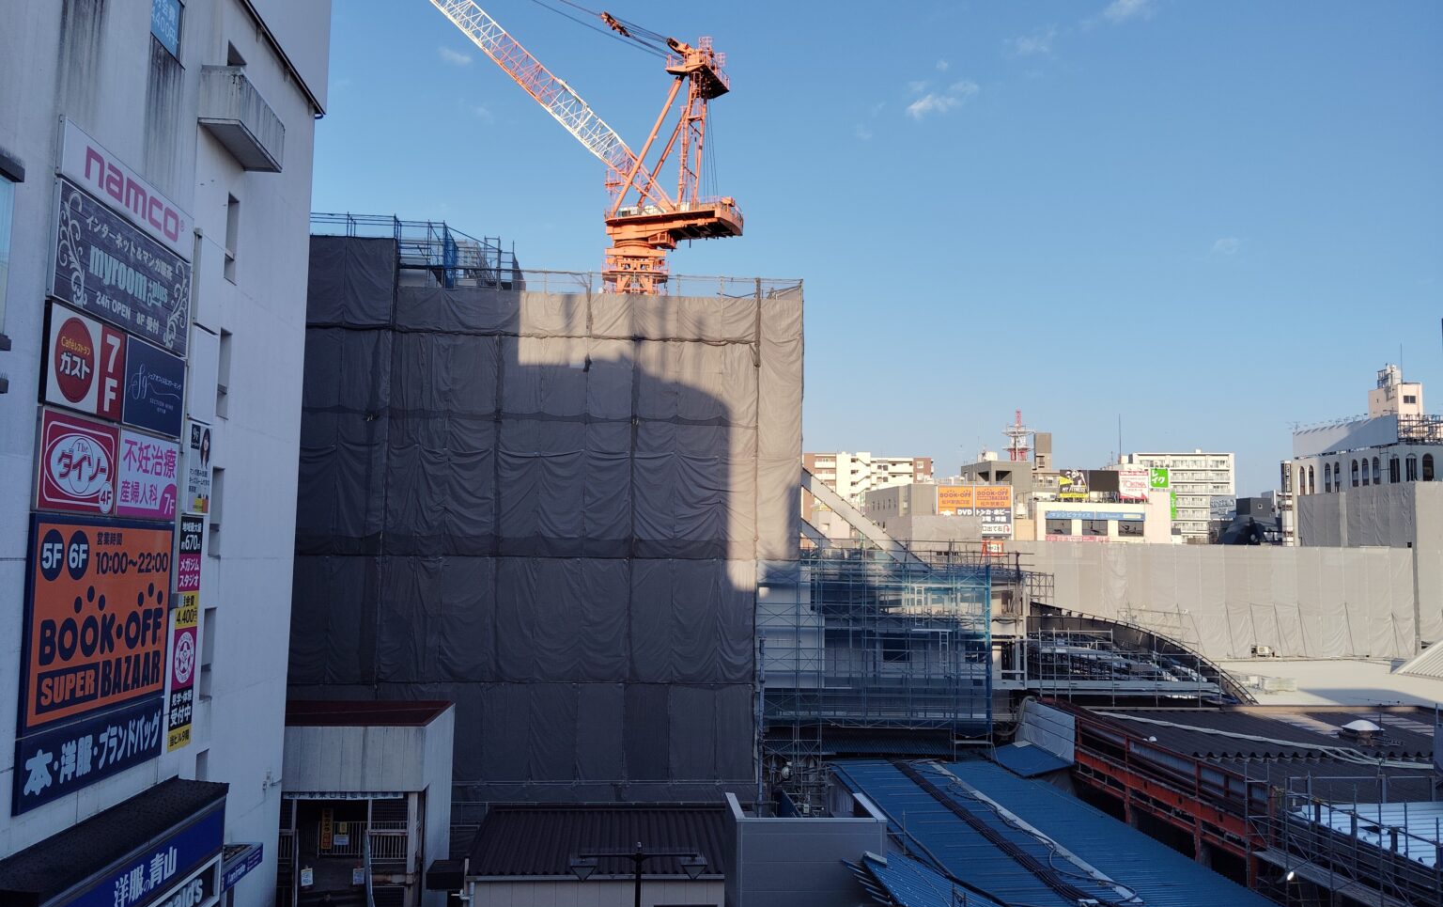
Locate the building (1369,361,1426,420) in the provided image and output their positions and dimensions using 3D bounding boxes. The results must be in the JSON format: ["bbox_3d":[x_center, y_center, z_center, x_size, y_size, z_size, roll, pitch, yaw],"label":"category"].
[{"bbox_3d":[59.346,-5.269,102.985,2.600,5.000,4.000,1,-5,-5],"label":"building"}]

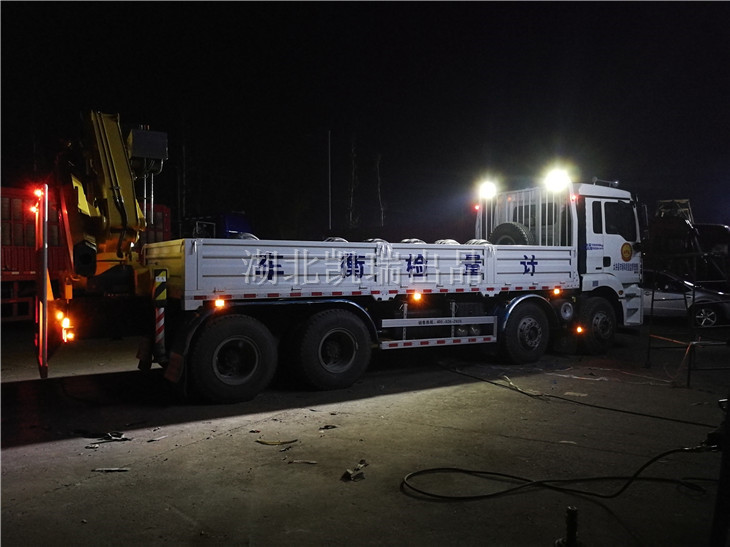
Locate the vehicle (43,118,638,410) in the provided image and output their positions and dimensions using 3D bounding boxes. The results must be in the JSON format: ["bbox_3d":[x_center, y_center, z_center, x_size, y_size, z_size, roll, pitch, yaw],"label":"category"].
[{"bbox_3d":[0.426,-0.293,9.513,10.282,3.666,2.525,-1,0,-31],"label":"vehicle"}]

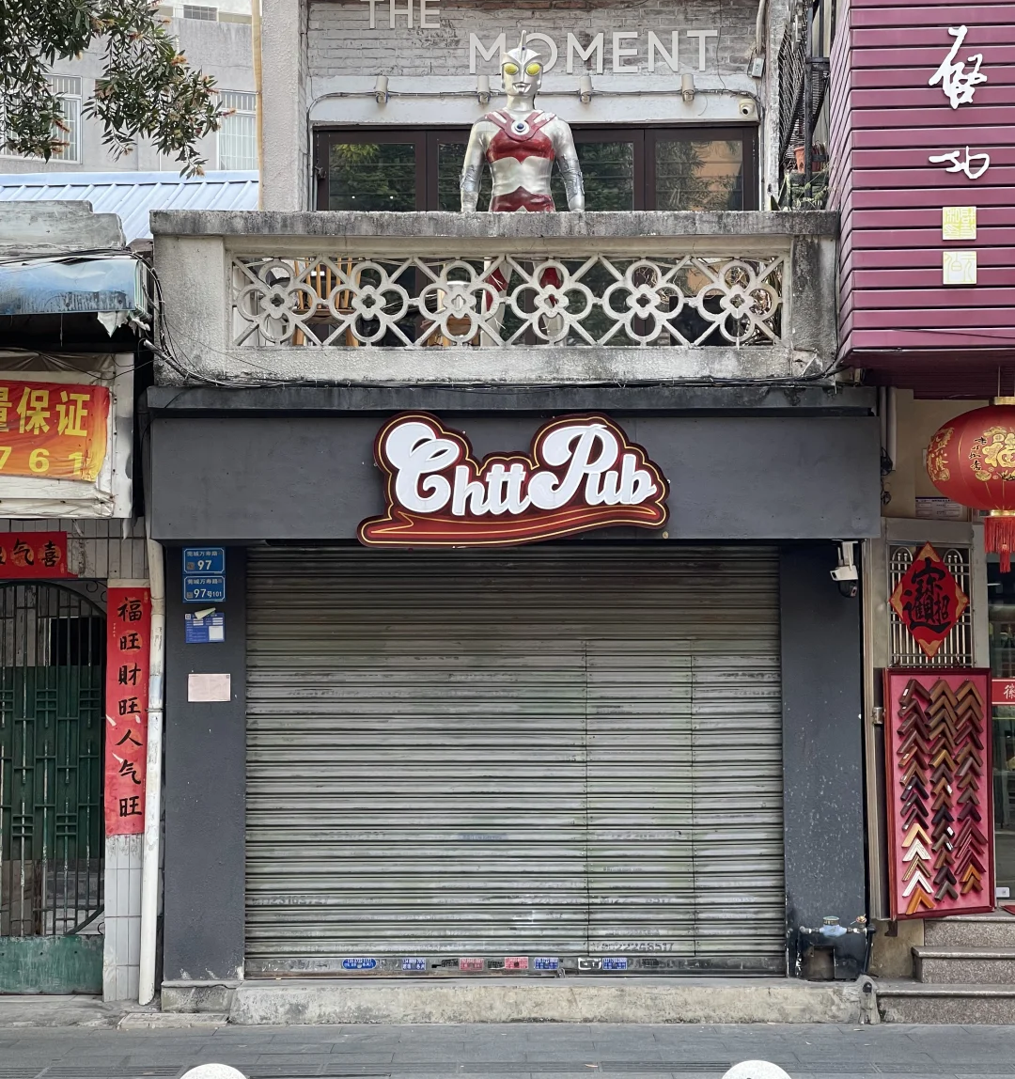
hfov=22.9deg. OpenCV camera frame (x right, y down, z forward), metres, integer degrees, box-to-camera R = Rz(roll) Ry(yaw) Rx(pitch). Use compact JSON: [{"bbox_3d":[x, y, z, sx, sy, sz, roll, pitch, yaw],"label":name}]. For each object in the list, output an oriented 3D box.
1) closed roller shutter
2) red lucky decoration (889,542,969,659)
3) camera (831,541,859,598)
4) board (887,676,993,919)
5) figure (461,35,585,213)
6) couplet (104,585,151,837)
[{"bbox_3d":[0.040,1.096,12.500,2.680,2.150,0.080,0,-4,-1],"label":"closed roller shutter"},{"bbox_3d":[2.183,0.315,12.950,0.580,0.610,0.015,2,-5,-33],"label":"red lucky decoration"},{"bbox_3d":[1.661,0.151,12.300,0.130,0.285,0.100,2,-4,-30],"label":"camera"},{"bbox_3d":[2.206,1.296,12.750,0.700,1.240,0.050,3,-5,-37],"label":"board"},{"bbox_3d":[0.075,-1.715,13.093,0.650,1.921,0.400,0,-4,4],"label":"figure"},{"bbox_3d":[-1.919,0.863,12.650,0.220,1.270,0.010,0,-4,0],"label":"couplet"}]

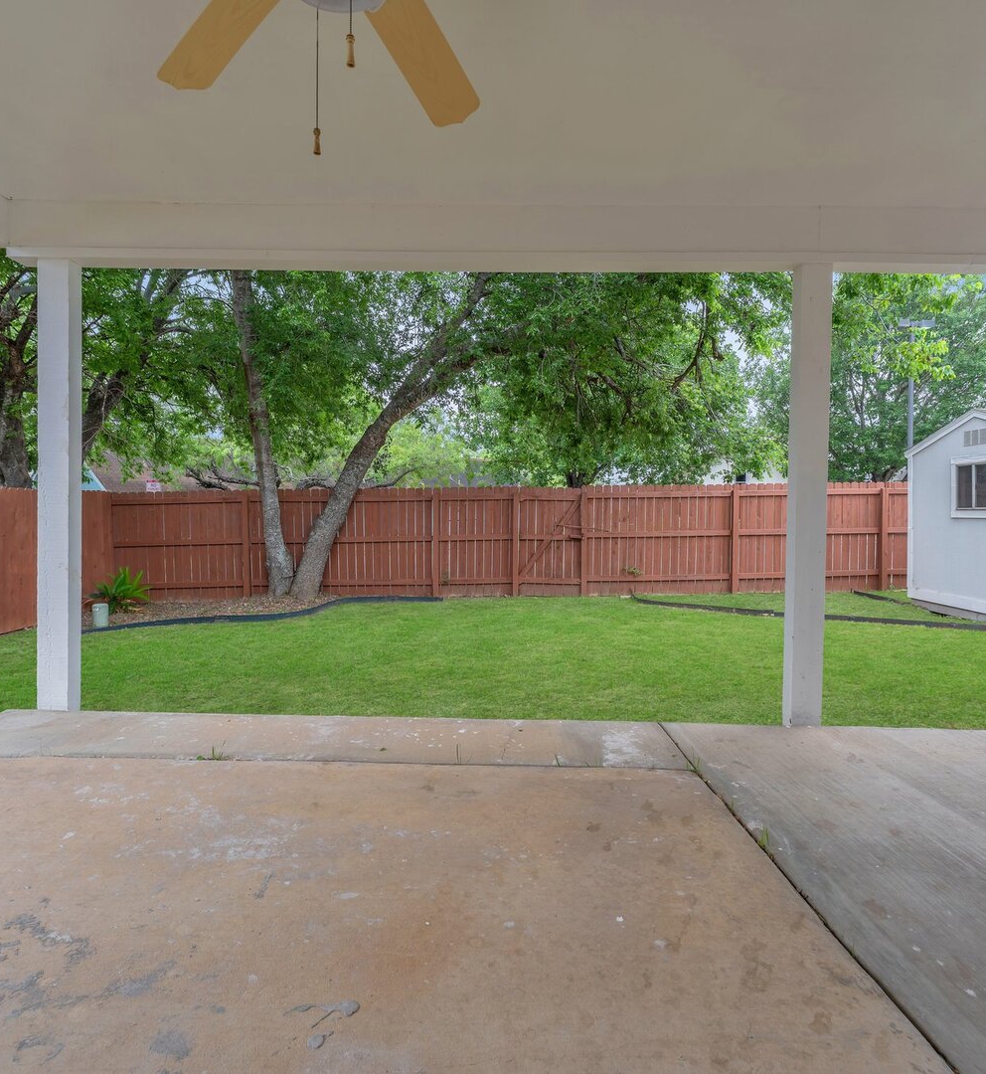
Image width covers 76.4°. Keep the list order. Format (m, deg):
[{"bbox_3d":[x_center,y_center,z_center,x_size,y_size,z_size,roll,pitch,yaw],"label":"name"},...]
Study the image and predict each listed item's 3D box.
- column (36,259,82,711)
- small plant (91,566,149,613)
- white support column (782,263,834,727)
[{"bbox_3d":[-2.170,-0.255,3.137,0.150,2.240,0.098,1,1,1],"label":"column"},{"bbox_3d":[-5.600,0.780,9.300,0.820,0.640,0.780,1,1,1],"label":"small plant"},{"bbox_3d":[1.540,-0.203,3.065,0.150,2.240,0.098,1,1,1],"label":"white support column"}]

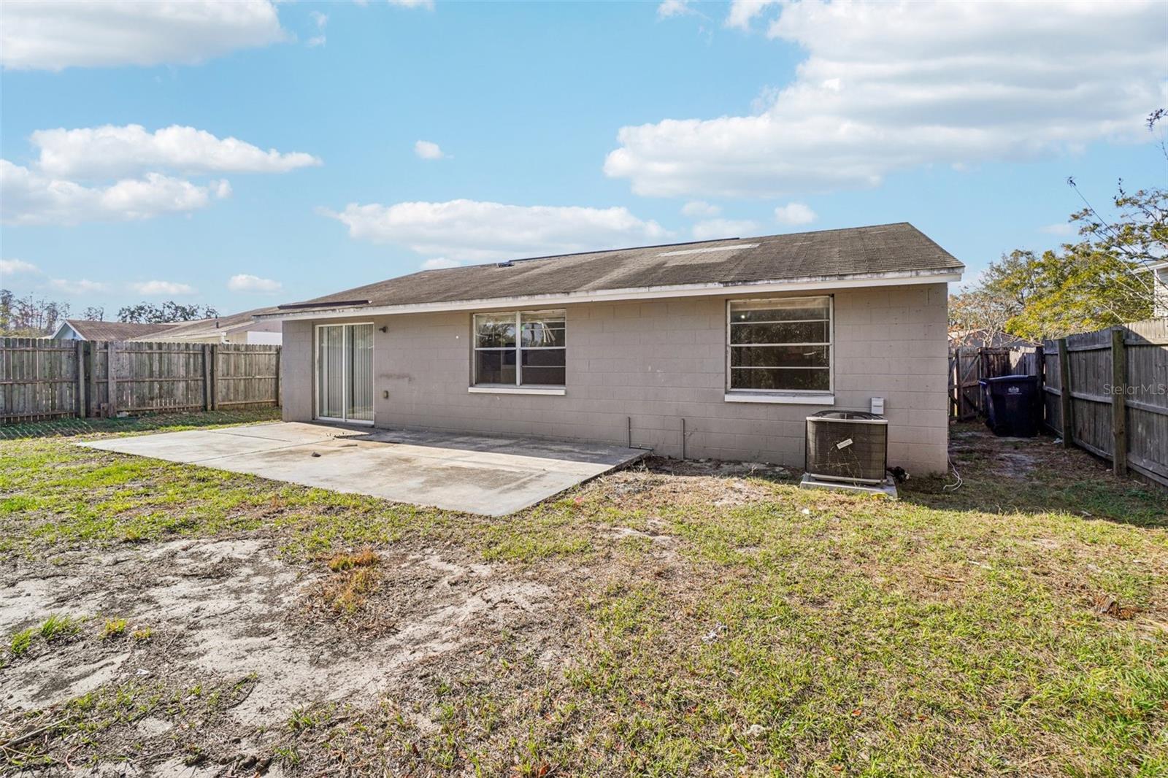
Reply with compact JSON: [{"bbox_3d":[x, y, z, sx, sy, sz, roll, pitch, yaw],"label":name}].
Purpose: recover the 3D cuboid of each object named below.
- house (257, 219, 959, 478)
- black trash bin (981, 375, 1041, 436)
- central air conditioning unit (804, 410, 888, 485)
[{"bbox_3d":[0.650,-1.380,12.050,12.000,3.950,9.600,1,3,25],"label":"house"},{"bbox_3d":[7.600,0.285,8.700,0.770,1.060,0.640,1,3,22],"label":"black trash bin"},{"bbox_3d":[2.870,0.575,5.380,0.750,0.670,0.750,1,3,25],"label":"central air conditioning unit"}]

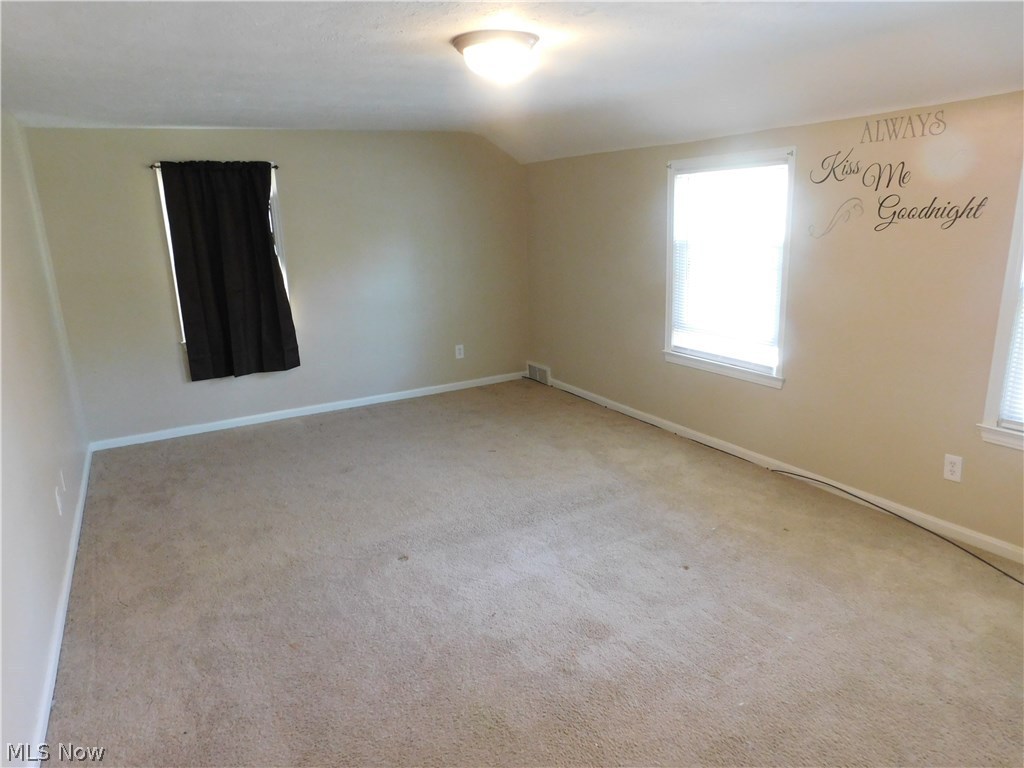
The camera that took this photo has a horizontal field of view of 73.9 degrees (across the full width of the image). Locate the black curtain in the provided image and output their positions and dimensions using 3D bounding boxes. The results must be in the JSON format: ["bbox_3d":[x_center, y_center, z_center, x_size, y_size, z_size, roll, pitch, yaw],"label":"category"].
[{"bbox_3d":[-1.999,-0.802,4.861,0.775,1.488,0.090,-10,16,-27],"label":"black curtain"}]

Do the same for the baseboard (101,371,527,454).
[{"bbox_3d":[-1.361,0.173,5.487,3.520,0.063,0.018,-10,16,-27],"label":"baseboard"}]

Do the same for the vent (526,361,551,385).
[{"bbox_3d":[0.257,-0.094,6.108,0.040,0.154,0.385,-10,16,-27],"label":"vent"}]

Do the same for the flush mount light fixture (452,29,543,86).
[{"bbox_3d":[-0.062,-1.219,2.565,0.338,0.131,0.338,-2,14,1],"label":"flush mount light fixture"}]

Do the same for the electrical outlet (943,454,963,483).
[{"bbox_3d":[1.962,0.378,3.031,0.010,0.115,0.069,-10,16,-27],"label":"electrical outlet"}]

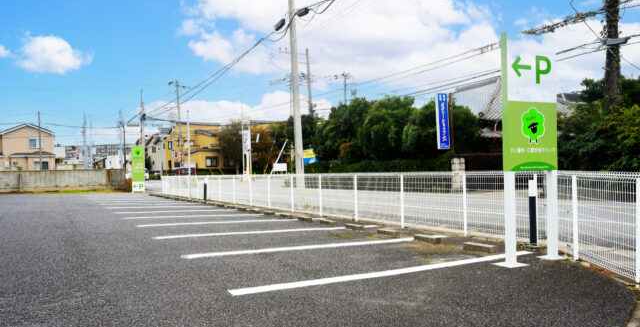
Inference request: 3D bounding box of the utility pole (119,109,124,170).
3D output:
[{"bbox_3d":[-24.582,-1.990,66.072,0.300,9.420,0.300,-1,-1,0],"label":"utility pole"}]

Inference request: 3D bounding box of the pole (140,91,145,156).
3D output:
[{"bbox_3d":[-15.952,-2.222,48.072,0.280,9.010,0.280,-1,-1,0],"label":"pole"}]

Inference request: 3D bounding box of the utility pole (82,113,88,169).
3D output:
[{"bbox_3d":[-29.029,-1.775,66.072,0.400,9.100,0.400,-1,-1,0],"label":"utility pole"}]

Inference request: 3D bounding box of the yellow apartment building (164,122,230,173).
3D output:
[{"bbox_3d":[-20.859,-1.493,87.582,7.500,8.900,9.000,0,-1,-27],"label":"yellow apartment building"}]

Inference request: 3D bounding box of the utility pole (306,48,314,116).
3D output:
[{"bbox_3d":[-0.790,-4.446,51.072,0.320,13.180,0.320,-3,-1,0],"label":"utility pole"}]

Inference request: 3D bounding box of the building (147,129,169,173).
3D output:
[{"bbox_3d":[-27.160,-1.290,97.083,8.500,9.000,9.000,0,-1,-27],"label":"building"}]

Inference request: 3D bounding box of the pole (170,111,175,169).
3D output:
[{"bbox_3d":[-21.992,-2.364,80.072,0.250,10.600,0.250,-1,-1,0],"label":"pole"}]

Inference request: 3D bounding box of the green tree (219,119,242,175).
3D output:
[{"bbox_3d":[-12.473,-1.630,74.078,3.500,8.670,3.500,-1,-1,0],"label":"green tree"}]

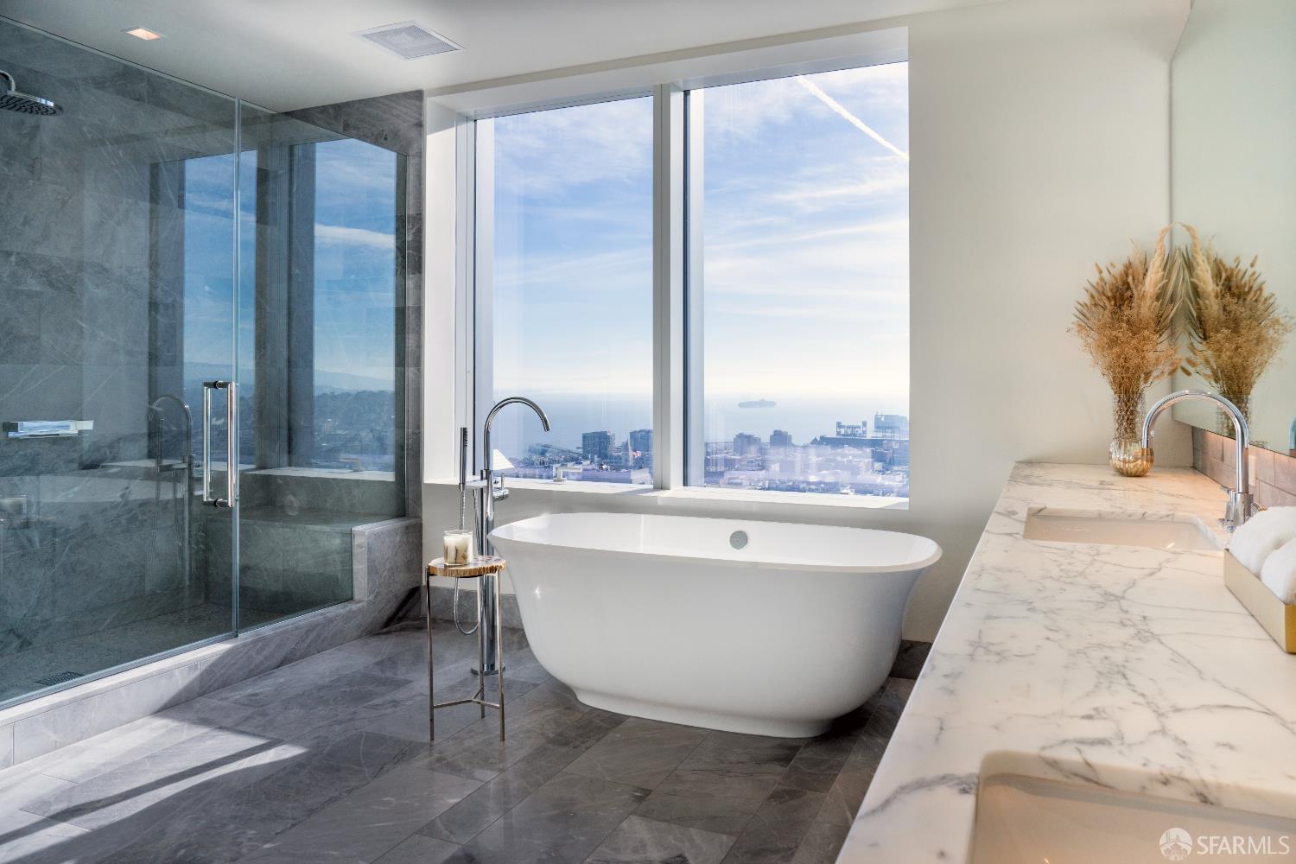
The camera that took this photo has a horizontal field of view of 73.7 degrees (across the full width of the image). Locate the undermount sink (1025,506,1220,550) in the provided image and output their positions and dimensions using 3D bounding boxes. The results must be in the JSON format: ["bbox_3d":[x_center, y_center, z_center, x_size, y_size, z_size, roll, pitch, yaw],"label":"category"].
[{"bbox_3d":[0.927,0.275,1.720,0.351,0.155,0.487,1,3,25],"label":"undermount sink"}]

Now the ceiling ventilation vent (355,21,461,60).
[{"bbox_3d":[-1.012,-1.649,3.655,0.310,0.020,0.315,1,3,25],"label":"ceiling ventilation vent"}]

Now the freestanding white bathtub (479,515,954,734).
[{"bbox_3d":[0.214,0.690,3.173,1.631,0.616,0.899,1,3,25],"label":"freestanding white bathtub"}]

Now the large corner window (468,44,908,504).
[{"bbox_3d":[0.100,-0.681,4.142,2.320,1.922,0.125,1,3,25],"label":"large corner window"}]

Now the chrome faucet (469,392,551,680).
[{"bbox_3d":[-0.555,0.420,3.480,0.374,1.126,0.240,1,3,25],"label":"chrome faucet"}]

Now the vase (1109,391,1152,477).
[{"bbox_3d":[1.550,0.001,2.763,0.141,0.268,0.141,1,3,25],"label":"vase"}]

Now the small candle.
[{"bbox_3d":[-0.634,0.385,2.884,0.098,0.110,0.098,0,3,0],"label":"small candle"}]

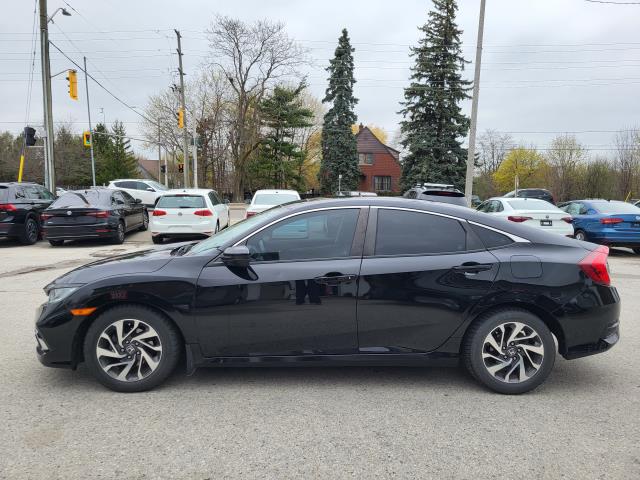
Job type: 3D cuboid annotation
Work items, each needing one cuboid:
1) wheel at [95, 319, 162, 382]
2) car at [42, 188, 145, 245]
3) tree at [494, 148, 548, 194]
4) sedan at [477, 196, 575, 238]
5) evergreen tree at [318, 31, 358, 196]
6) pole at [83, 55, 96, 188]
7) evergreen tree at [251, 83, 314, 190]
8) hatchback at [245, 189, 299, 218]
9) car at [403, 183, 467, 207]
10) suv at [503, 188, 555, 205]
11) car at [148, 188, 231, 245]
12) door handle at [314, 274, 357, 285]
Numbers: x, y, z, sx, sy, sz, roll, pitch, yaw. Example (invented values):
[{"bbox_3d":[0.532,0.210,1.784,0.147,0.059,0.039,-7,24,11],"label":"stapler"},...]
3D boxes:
[{"bbox_3d":[-1.328,0.763,3.444,0.450,0.450,0.180,0,6,0],"label":"wheel"},{"bbox_3d":[-6.435,-0.820,14.342,1.800,1.460,4.700,0,6,-7],"label":"car"},{"bbox_3d":[17.624,-5.531,42.636,5.100,5.449,4.800,1,5,0],"label":"tree"},{"bbox_3d":[6.089,-0.645,15.236,1.800,1.460,4.680,1,5,0],"label":"sedan"},{"bbox_3d":[1.845,-10.424,41.196,3.500,14.857,3.500,1,5,0],"label":"evergreen tree"},{"bbox_3d":[-16.895,-7.991,35.434,0.210,10.597,0.210,-2,5,0],"label":"pole"},{"bbox_3d":[-3.823,-10.346,49.000,6.000,10.900,6.000,0,6,0],"label":"evergreen tree"},{"bbox_3d":[-1.248,-0.823,15.573,1.790,1.470,4.560,1,5,-1],"label":"hatchback"},{"bbox_3d":[3.748,-0.977,16.285,1.840,1.700,4.550,1,6,2],"label":"car"},{"bbox_3d":[12.121,-2.378,30.006,4.500,1.650,1.830,-1,6,-19],"label":"suv"},{"bbox_3d":[-3.918,-0.891,15.199,1.800,1.460,4.260,0,6,-5],"label":"car"},{"bbox_3d":[0.107,0.273,3.320,0.260,0.055,0.050,0,6,0],"label":"door handle"}]

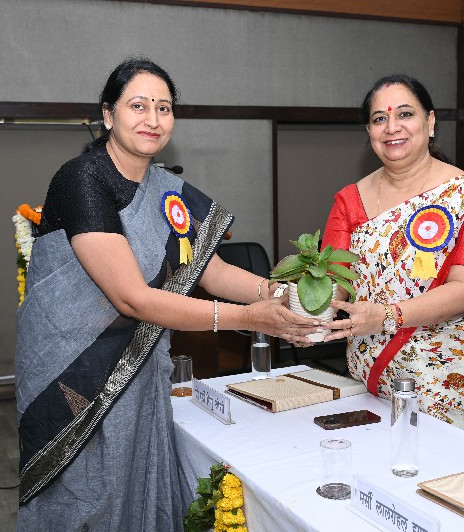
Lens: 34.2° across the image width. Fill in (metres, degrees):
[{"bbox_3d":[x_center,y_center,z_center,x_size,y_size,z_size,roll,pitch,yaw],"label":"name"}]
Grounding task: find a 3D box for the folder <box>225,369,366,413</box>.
[{"bbox_3d":[0.173,0.334,2.036,0.295,0.032,0.205,-5,8,-29],"label":"folder"}]

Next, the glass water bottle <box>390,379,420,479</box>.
[{"bbox_3d":[0.344,0.317,1.499,0.056,0.191,0.056,-1,7,0],"label":"glass water bottle"}]

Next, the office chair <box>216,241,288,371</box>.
[{"bbox_3d":[0.068,0.360,4.077,0.620,0.970,0.620,-4,8,-24],"label":"office chair"}]

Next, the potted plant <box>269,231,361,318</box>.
[{"bbox_3d":[0.188,0.044,1.720,0.205,0.250,0.205,-1,7,0],"label":"potted plant"}]

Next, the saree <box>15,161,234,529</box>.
[{"bbox_3d":[-0.252,0.446,1.739,0.430,1.340,0.390,5,9,40],"label":"saree"}]

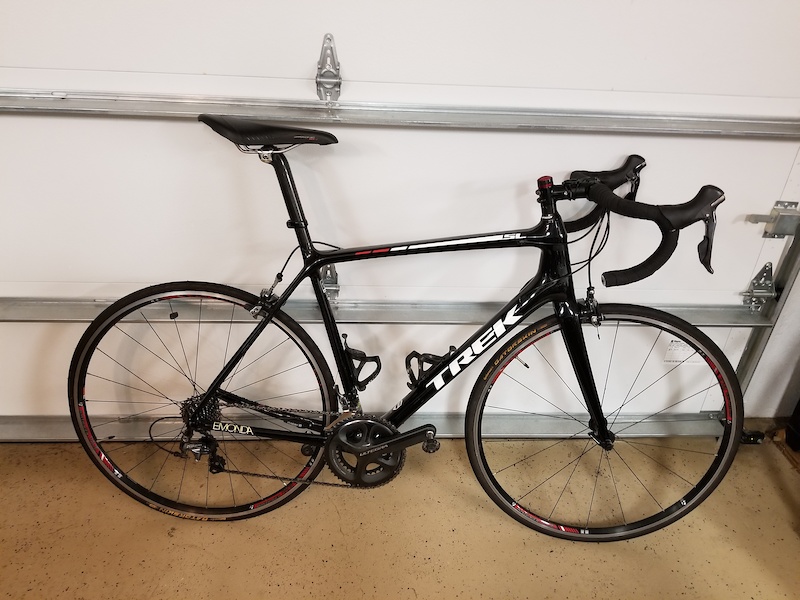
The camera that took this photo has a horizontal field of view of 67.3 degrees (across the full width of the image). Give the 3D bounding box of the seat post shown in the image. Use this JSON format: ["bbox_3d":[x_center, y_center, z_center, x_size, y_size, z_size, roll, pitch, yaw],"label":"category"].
[{"bbox_3d":[-0.235,-0.209,1.329,0.037,0.238,0.034,-14,18,6],"label":"seat post"}]

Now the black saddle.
[{"bbox_3d":[-0.271,-0.357,1.280,0.283,0.060,0.136,3,19,1],"label":"black saddle"}]

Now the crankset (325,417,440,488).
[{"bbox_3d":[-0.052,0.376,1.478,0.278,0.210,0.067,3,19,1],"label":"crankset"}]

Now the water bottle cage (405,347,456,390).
[{"bbox_3d":[0.053,0.143,1.440,0.077,0.152,0.077,41,15,-11],"label":"water bottle cage"}]

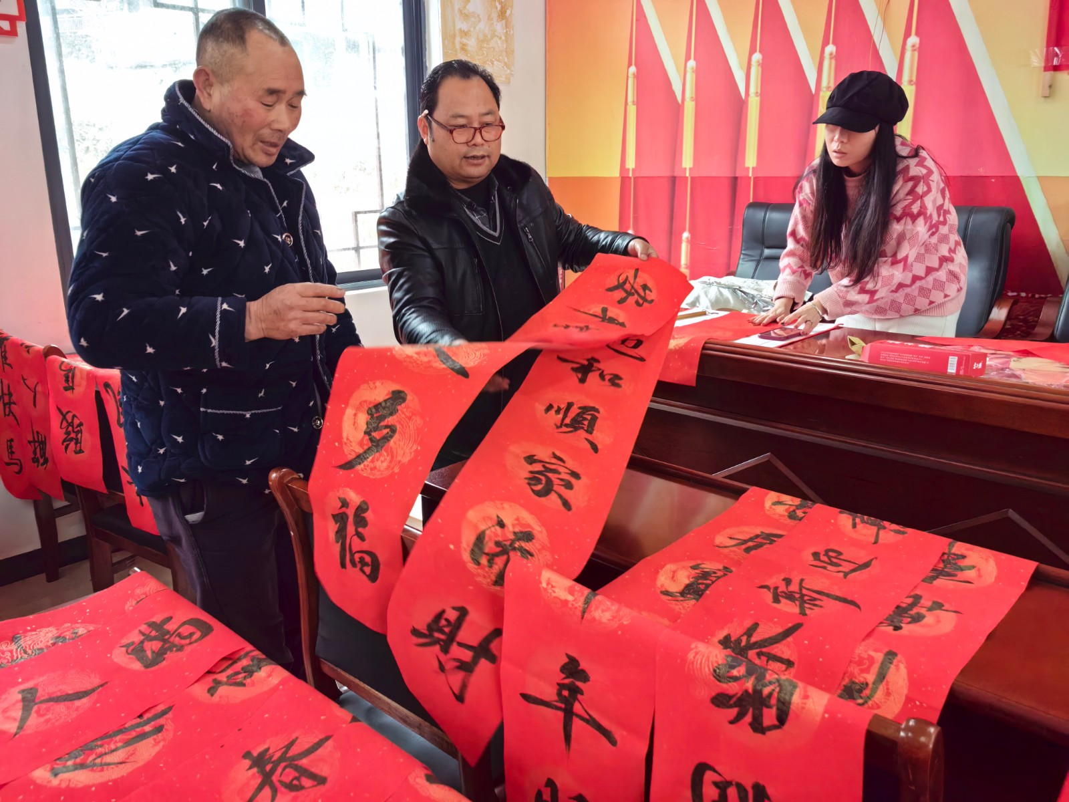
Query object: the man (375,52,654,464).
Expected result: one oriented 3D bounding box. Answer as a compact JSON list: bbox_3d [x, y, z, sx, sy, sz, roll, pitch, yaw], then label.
[{"bbox_3d":[-0.054,0.122,1.803,0.570,1.632,0.480,-7,15,-24],"label":"man"}]

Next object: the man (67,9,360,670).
[{"bbox_3d":[-0.569,0.153,1.614,0.450,1.670,0.560,4,15,16],"label":"man"}]

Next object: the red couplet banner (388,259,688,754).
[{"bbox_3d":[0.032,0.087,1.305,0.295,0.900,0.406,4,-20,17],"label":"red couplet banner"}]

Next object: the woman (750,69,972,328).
[{"bbox_3d":[0.974,-0.160,2.435,0.620,1.500,0.520,-14,19,-42],"label":"woman"}]

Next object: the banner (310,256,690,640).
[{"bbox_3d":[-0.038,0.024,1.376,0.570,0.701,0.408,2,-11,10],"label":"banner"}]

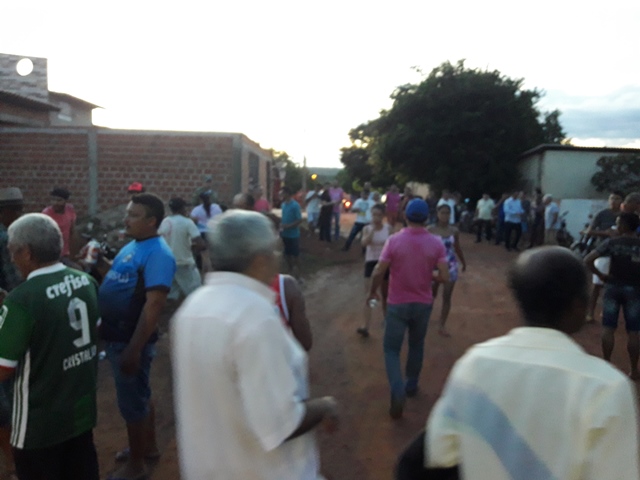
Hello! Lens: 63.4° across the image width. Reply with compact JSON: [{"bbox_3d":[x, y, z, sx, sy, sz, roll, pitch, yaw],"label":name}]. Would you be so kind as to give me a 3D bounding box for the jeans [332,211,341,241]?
[{"bbox_3d":[0.465,-0.409,14.600,0.320,0.900,0.260,0,7,0],"label":"jeans"}]

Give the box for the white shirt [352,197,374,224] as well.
[{"bbox_3d":[1.092,-0.716,13.000,0.540,0.660,0.320,1,7,6],"label":"white shirt"}]

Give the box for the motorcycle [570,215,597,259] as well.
[{"bbox_3d":[5.121,0.198,9.800,1.880,1.120,0.720,-5,8,-41],"label":"motorcycle"}]

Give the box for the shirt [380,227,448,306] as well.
[{"bbox_3d":[0.759,0.209,4.250,0.550,0.640,0.320,0,7,2],"label":"shirt"}]

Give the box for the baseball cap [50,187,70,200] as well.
[{"bbox_3d":[-3.559,-0.638,7.100,0.190,0.140,0.260,4,9,30],"label":"baseball cap"}]

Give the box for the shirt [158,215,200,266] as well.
[{"bbox_3d":[-1.683,0.006,6.200,0.500,0.640,0.290,2,7,18],"label":"shirt"}]

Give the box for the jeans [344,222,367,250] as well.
[{"bbox_3d":[0.891,-0.088,13.000,0.520,0.780,0.380,2,8,14],"label":"jeans"}]

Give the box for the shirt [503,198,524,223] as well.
[{"bbox_3d":[5.195,-0.792,13.900,0.530,0.720,0.310,-2,7,-20],"label":"shirt"}]

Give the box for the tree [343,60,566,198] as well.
[{"bbox_3d":[5.716,-4.192,22.000,9.400,7.200,8.400,2,7,18],"label":"tree"}]

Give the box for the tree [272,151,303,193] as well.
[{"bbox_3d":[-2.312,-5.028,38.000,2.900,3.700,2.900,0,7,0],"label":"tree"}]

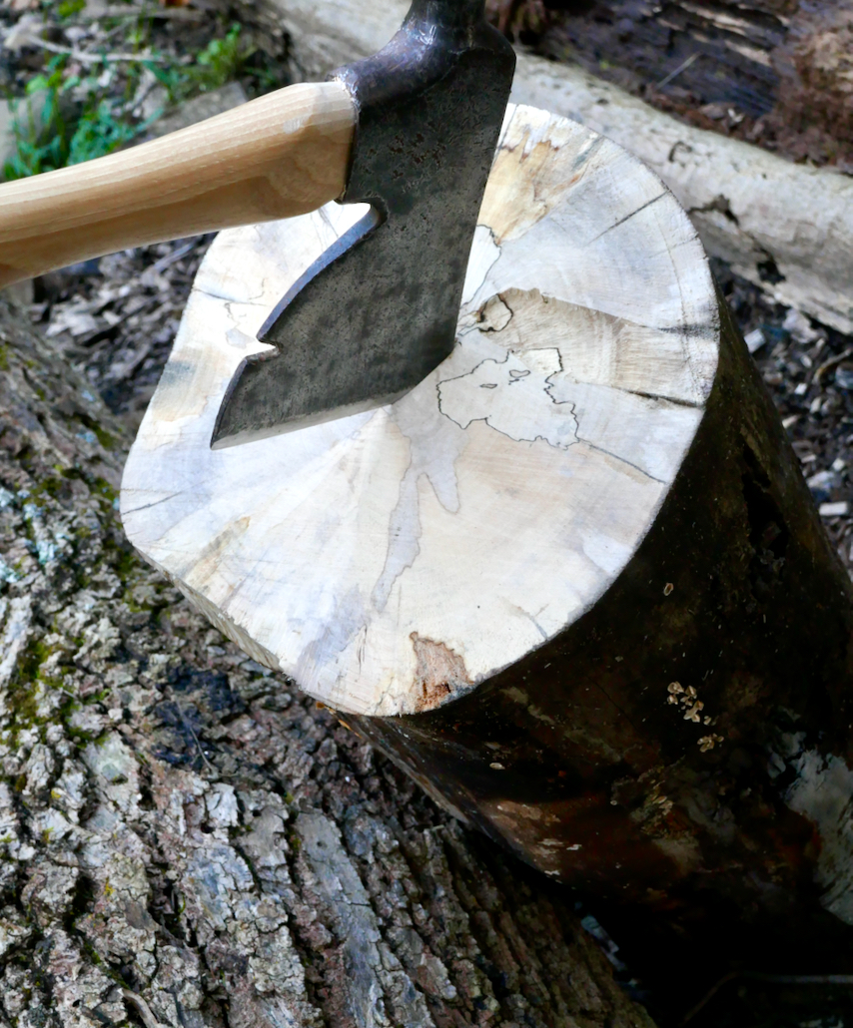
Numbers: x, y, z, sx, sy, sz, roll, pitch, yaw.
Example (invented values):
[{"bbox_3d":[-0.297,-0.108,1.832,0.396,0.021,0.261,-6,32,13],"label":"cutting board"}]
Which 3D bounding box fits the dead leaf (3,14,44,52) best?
[{"bbox_3d":[-0.375,-0.448,1.520,0.039,0.021,0.036,0,42,0],"label":"dead leaf"}]

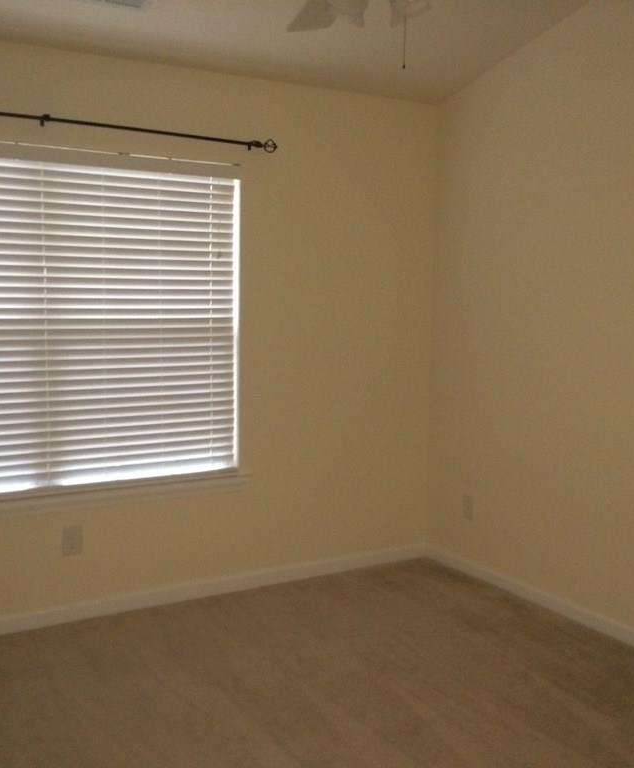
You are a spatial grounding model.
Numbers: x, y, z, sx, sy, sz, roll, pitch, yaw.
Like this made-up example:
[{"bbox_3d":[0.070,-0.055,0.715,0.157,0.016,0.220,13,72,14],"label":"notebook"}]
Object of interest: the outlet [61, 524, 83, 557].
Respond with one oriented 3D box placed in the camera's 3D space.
[{"bbox_3d":[-1.046,0.675,3.676,0.081,0.124,0.012,-3,7,-31],"label":"outlet"}]

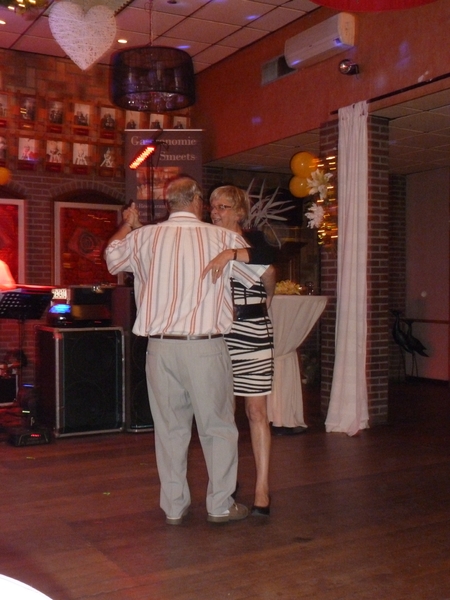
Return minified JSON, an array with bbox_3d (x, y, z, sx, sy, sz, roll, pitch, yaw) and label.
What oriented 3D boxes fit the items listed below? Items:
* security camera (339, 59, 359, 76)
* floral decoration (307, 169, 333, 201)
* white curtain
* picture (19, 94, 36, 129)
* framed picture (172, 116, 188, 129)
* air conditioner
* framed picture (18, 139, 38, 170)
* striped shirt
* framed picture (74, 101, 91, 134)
[{"bbox_3d":[1.035,-1.940,5.916,0.150,0.120,0.105,-1,2,-30],"label":"security camera"},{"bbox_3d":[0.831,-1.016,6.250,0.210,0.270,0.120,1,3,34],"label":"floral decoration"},{"bbox_3d":[0.986,-0.270,5.840,0.200,2.660,0.360,-1,2,-30],"label":"white curtain"},{"bbox_3d":[-2.074,-1.983,7.476,0.190,0.345,0.025,-1,2,-30],"label":"picture"},{"bbox_3d":[-0.520,-2.014,8.399,0.197,0.300,0.025,-2,3,-30],"label":"framed picture"},{"bbox_3d":[0.813,-2.261,6.257,0.180,0.270,0.790,-1,2,-30],"label":"air conditioner"},{"bbox_3d":[-2.083,-1.545,7.525,0.192,0.332,0.025,-2,3,-30],"label":"framed picture"},{"bbox_3d":[-0.203,-0.131,3.660,0.800,0.630,0.420,0,1,2],"label":"striped shirt"},{"bbox_3d":[-1.566,-1.990,7.803,0.193,0.333,0.025,-2,3,-30],"label":"framed picture"}]

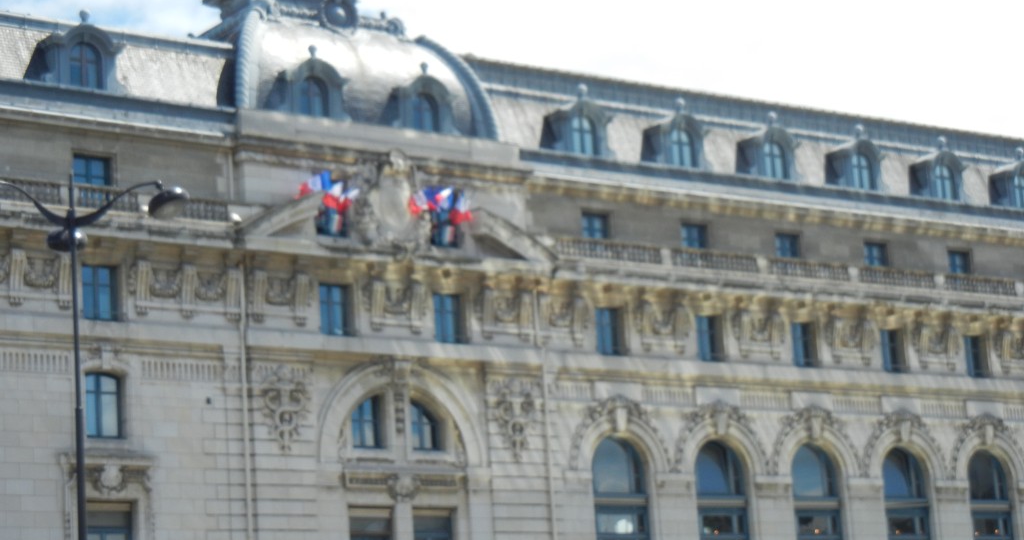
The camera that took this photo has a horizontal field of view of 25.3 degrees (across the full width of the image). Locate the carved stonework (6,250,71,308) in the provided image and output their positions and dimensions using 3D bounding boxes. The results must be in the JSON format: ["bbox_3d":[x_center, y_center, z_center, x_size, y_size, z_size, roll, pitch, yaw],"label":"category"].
[{"bbox_3d":[-14.562,0.244,70.486,1.900,1.670,0.550,5,-16,-34],"label":"carved stonework"}]

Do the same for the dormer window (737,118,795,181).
[{"bbox_3d":[9.326,-4.487,84.715,2.420,2.574,1.496,5,-15,-35],"label":"dormer window"}]

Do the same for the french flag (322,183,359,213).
[{"bbox_3d":[-5.078,-2.148,67.479,1.233,0.913,0.400,5,-15,-34],"label":"french flag"}]

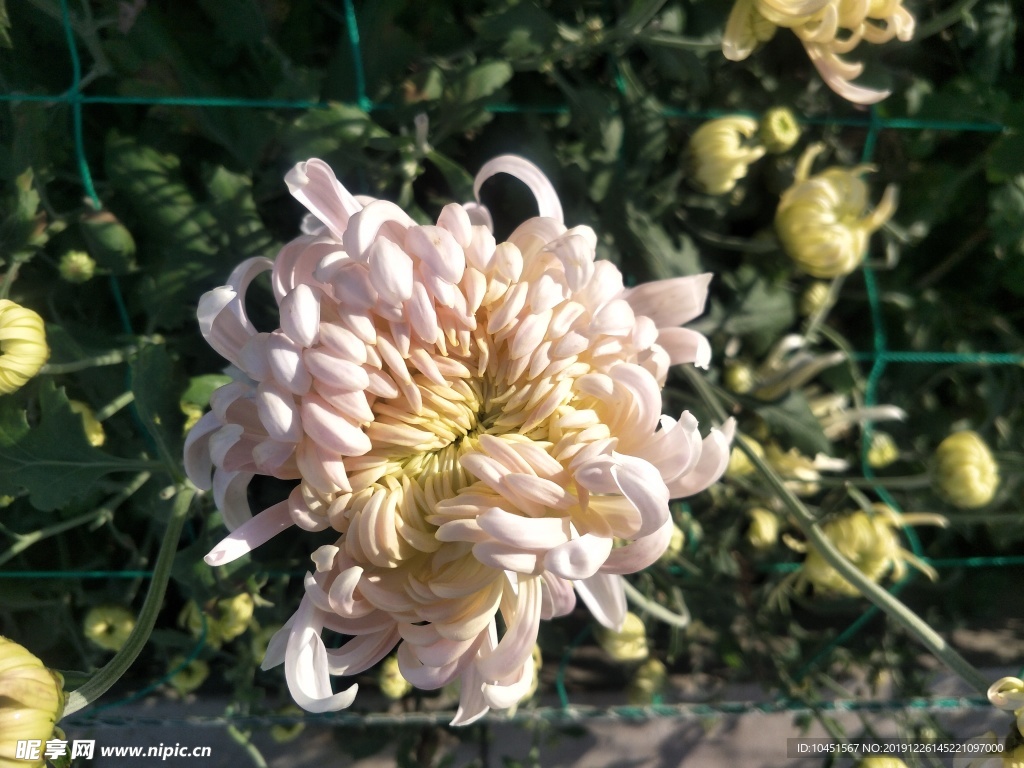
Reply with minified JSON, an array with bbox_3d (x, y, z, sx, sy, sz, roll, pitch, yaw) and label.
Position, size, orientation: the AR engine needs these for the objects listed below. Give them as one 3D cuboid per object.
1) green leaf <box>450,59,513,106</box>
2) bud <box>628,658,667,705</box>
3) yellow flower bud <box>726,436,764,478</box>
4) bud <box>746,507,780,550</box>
[{"bbox_3d":[-0.016,-0.157,0.370,0.035,0.010,0.021,-31,65,-16],"label":"green leaf"},{"bbox_3d":[0.078,0.172,0.410,0.021,0.024,0.021,0,30,0],"label":"bud"},{"bbox_3d":[0.118,0.037,0.360,0.021,0.021,0.021,0,30,0],"label":"yellow flower bud"},{"bbox_3d":[0.135,0.077,0.380,0.018,0.022,0.018,0,30,0],"label":"bud"}]

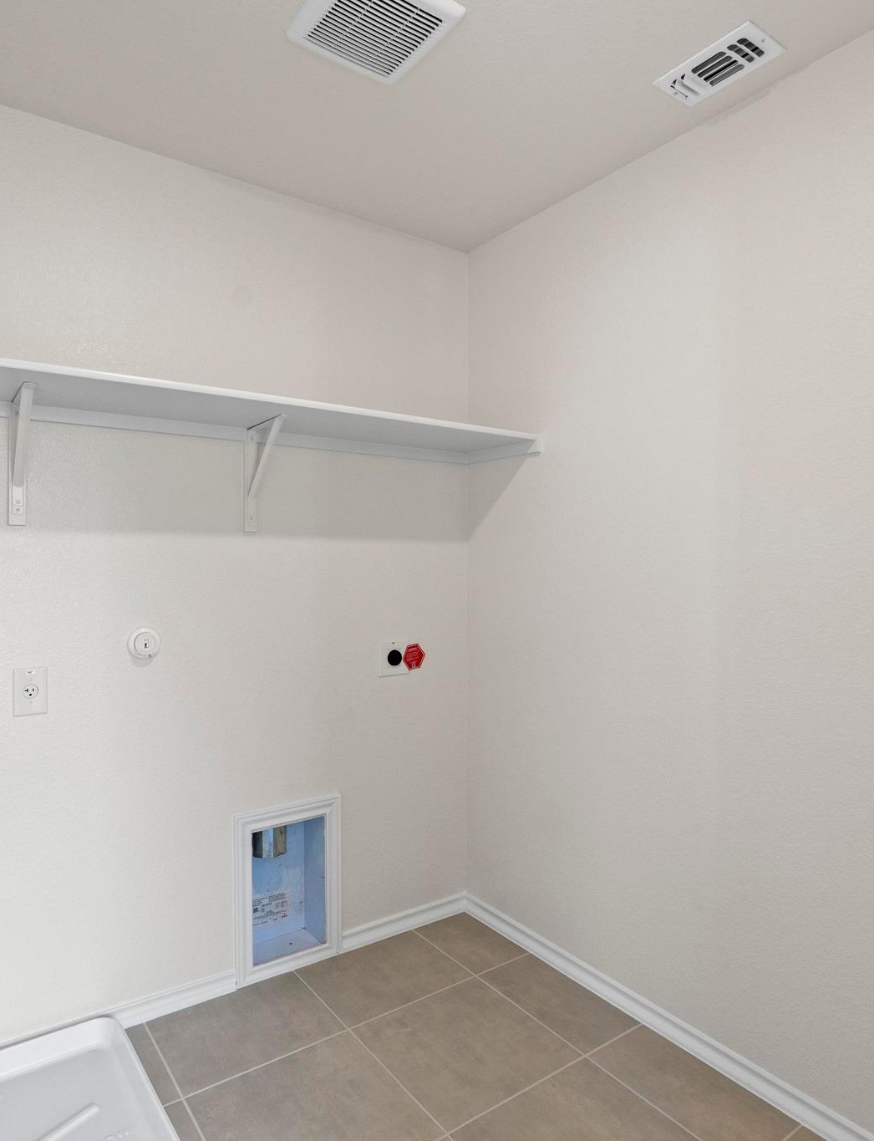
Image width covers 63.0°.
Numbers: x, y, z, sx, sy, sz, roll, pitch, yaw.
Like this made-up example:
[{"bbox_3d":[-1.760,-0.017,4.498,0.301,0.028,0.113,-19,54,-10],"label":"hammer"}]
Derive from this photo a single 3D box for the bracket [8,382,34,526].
[{"bbox_3d":[-1.001,-0.269,1.722,0.038,0.311,0.265,0,0,-35],"label":"bracket"}]

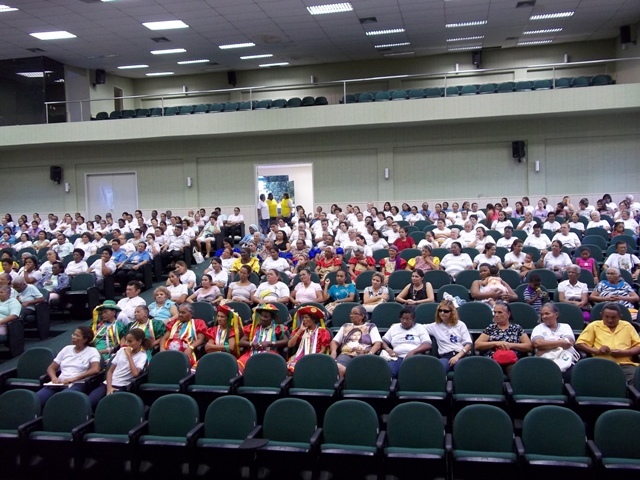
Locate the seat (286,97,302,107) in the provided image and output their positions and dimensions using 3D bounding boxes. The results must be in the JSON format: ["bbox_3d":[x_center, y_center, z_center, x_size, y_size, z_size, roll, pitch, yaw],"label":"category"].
[{"bbox_3d":[-0.850,-4.204,19.269,0.530,0.920,0.580,-1,3,12],"label":"seat"}]

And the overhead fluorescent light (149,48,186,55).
[{"bbox_3d":[-5.006,-6.232,19.600,1.220,0.080,0.420,-1,3,11],"label":"overhead fluorescent light"}]

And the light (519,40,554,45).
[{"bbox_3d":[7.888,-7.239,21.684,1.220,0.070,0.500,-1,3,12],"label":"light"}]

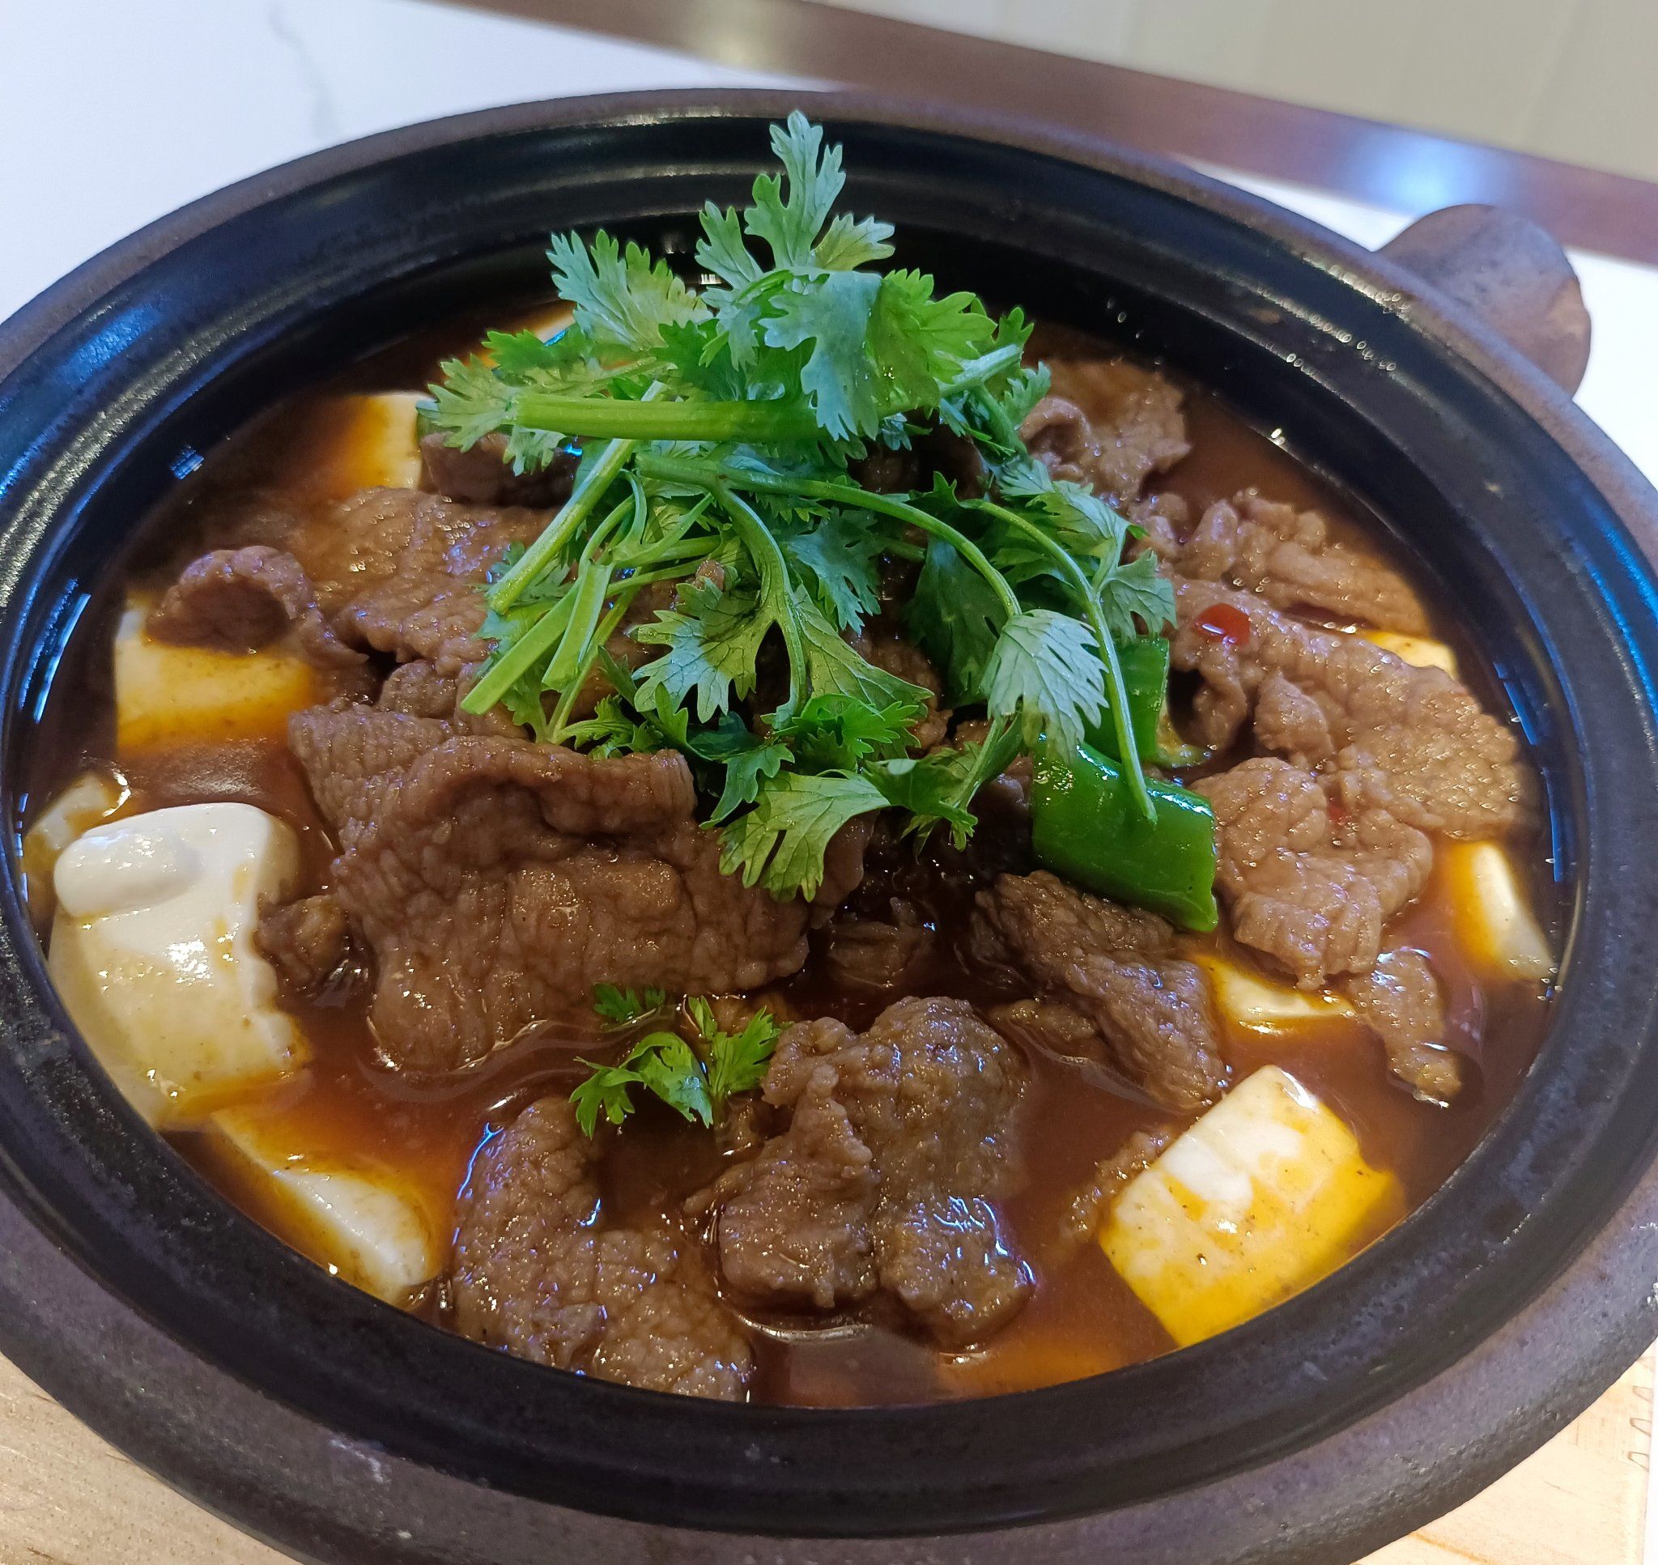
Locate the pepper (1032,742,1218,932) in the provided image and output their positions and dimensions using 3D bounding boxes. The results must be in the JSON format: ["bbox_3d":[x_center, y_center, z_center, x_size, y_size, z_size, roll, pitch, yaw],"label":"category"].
[{"bbox_3d":[0.044,0.008,0.235,0.028,0.017,0.017,24,51,14],"label":"pepper"}]

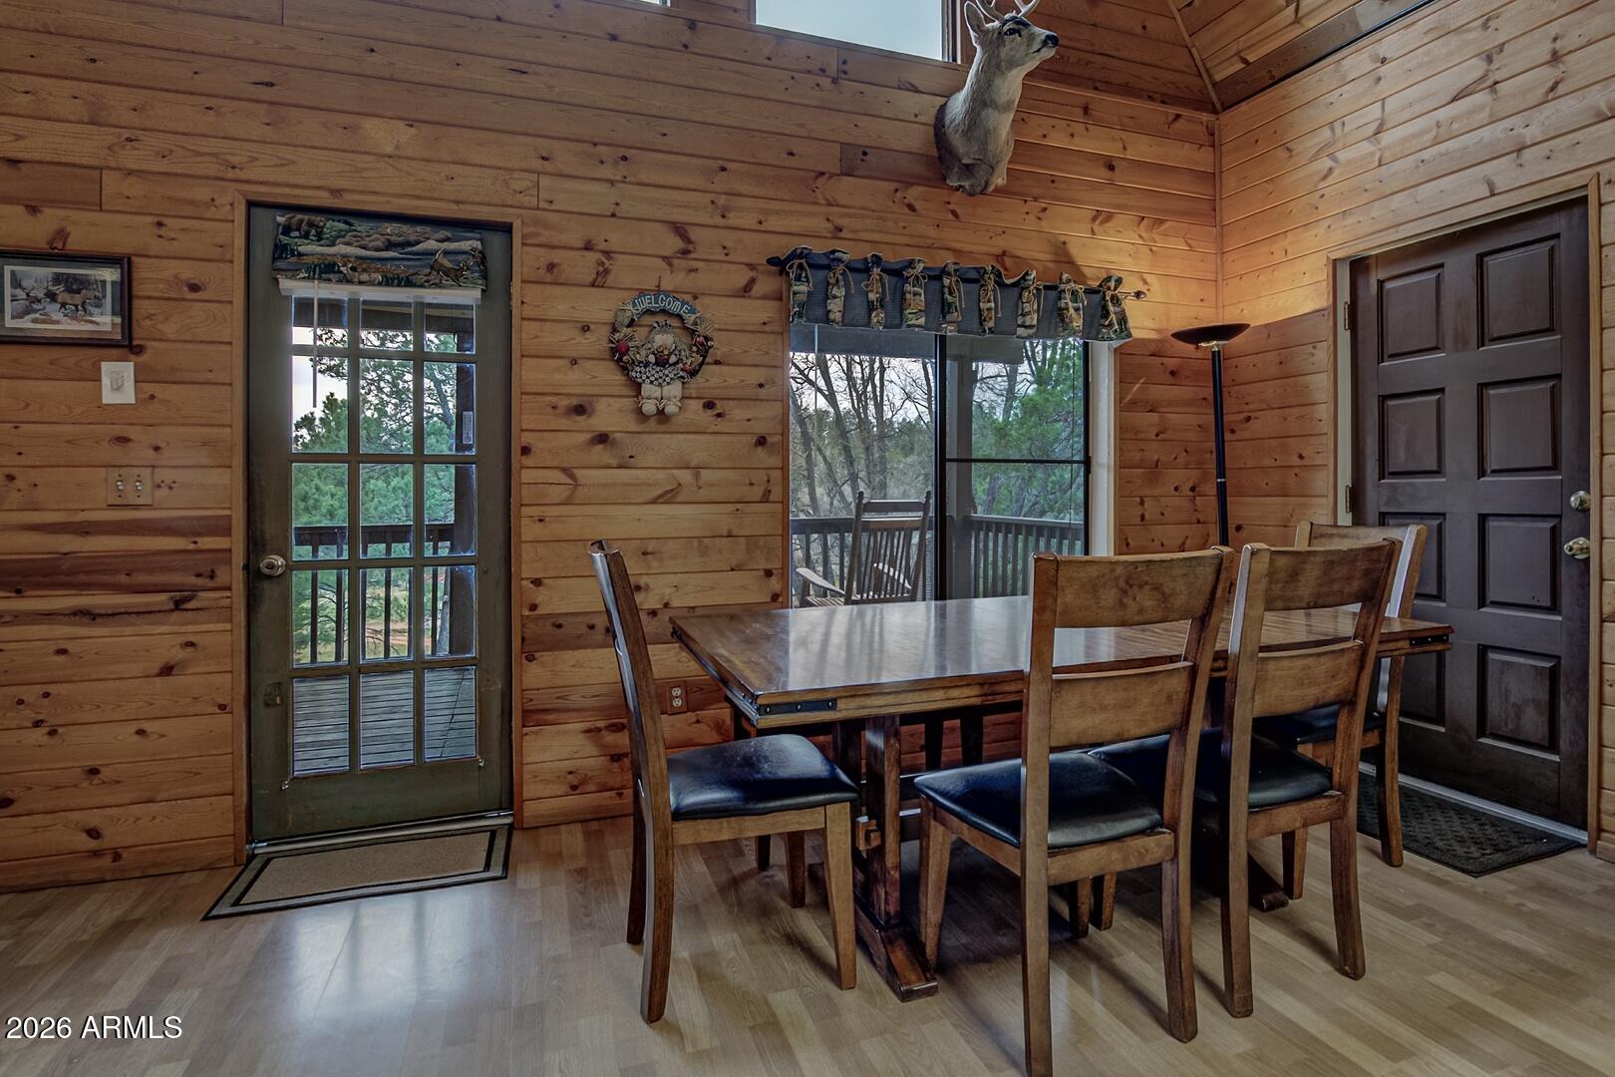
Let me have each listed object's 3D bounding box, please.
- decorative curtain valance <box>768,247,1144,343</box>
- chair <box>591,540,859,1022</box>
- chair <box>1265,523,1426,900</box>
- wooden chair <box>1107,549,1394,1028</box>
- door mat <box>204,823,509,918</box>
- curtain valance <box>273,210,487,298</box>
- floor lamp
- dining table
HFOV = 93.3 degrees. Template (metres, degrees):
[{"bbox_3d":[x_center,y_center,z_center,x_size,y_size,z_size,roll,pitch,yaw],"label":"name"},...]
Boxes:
[{"bbox_3d":[0.653,-0.945,3.026,1.670,0.275,0.110,-1,3,-18],"label":"decorative curtain valance"},{"bbox_3d":[-0.212,0.514,1.815,0.575,1.005,0.440,-1,3,-19],"label":"chair"},{"bbox_3d":[1.514,0.468,2.392,0.575,1.005,0.440,-1,3,-19],"label":"chair"},{"bbox_3d":[1.043,0.503,1.829,0.455,1.010,0.540,-1,3,-18],"label":"wooden chair"},{"bbox_3d":[-1.311,0.990,2.321,0.750,0.014,0.415,-1,3,-18],"label":"door mat"},{"bbox_3d":[-1.364,-0.912,2.467,0.600,0.225,0.080,-1,3,-18],"label":"curtain valance"},{"bbox_3d":[1.671,0.033,3.100,0.320,1.790,0.320,-1,3,-18],"label":"floor lamp"},{"bbox_3d":[0.649,0.614,2.166,1.870,0.755,0.970,-1,3,-18],"label":"dining table"}]

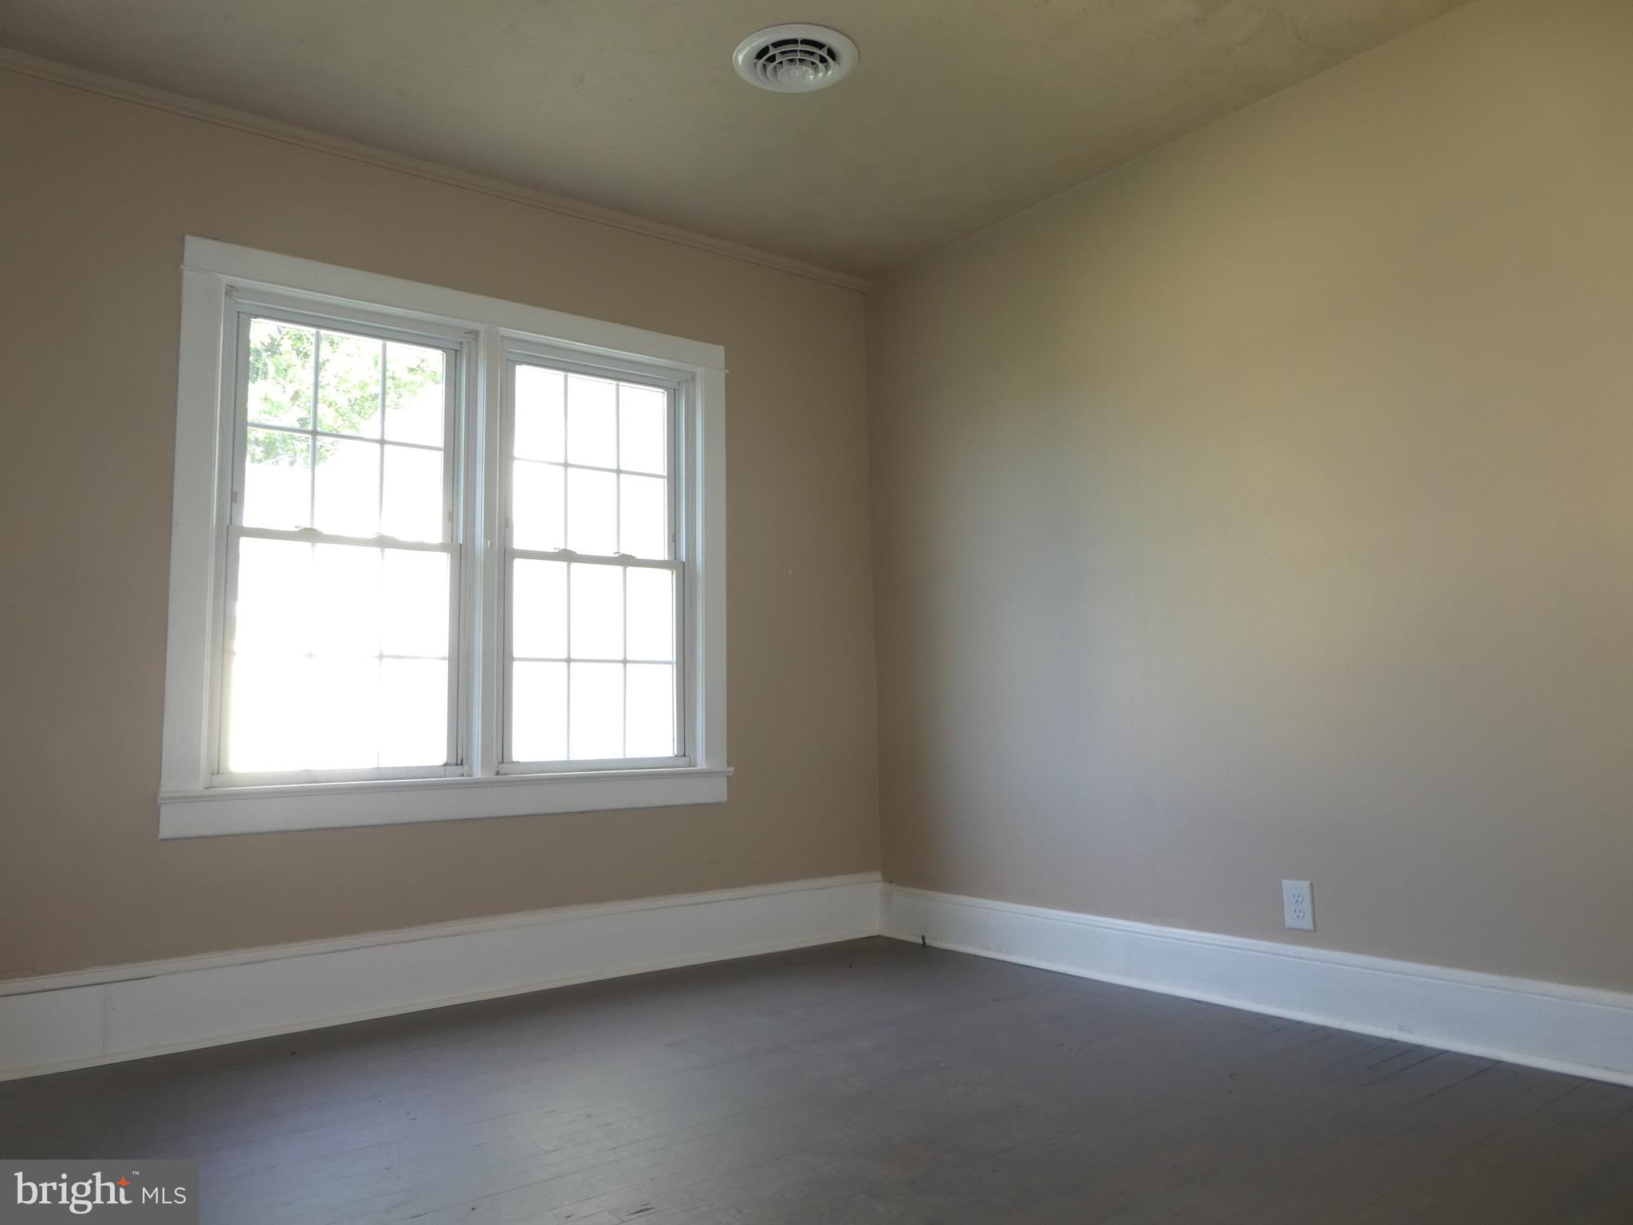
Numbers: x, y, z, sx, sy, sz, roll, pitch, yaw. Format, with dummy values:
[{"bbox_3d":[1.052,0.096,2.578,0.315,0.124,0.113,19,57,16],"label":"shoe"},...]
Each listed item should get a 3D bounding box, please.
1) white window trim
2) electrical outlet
[{"bbox_3d":[-0.978,-0.175,3.369,1.654,1.556,0.090,3,-6,-36],"label":"white window trim"},{"bbox_3d":[1.235,0.750,2.902,0.009,0.119,0.074,3,-7,-39],"label":"electrical outlet"}]

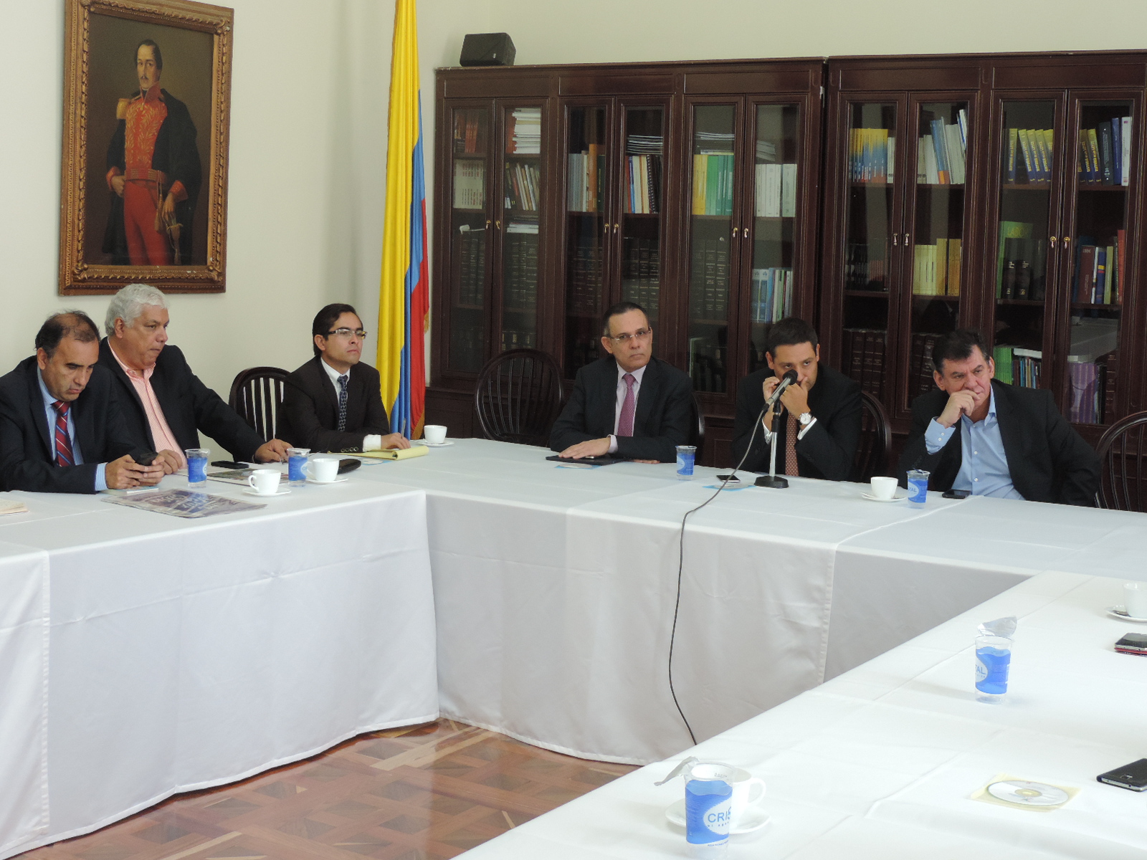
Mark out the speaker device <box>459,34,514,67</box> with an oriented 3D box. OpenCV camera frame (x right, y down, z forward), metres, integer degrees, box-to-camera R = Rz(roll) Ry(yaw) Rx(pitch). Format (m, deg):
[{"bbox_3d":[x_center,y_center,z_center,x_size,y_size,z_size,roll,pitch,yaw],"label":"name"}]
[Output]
[{"bbox_3d":[-0.448,-1.979,8.620,0.270,0.185,0.200,5,7,27],"label":"speaker device"}]

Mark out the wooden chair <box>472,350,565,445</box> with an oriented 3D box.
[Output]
[{"bbox_3d":[-0.390,0.166,7.812,0.480,1.045,0.540,6,7,30],"label":"wooden chair"}]

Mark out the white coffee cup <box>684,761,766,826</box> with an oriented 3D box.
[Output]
[{"bbox_3d":[0.223,0.529,2.386,0.112,0.068,0.089,3,7,11],"label":"white coffee cup"}]

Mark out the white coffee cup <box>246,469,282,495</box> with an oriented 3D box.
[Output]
[{"bbox_3d":[-0.968,0.161,5.177,0.110,0.068,0.087,0,7,-14],"label":"white coffee cup"}]

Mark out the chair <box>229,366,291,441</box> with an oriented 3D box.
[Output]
[{"bbox_3d":[-1.029,0.299,6.436,0.540,1.045,0.480,6,8,32],"label":"chair"}]

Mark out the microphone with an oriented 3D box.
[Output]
[{"bbox_3d":[0.718,-0.138,5.720,0.050,0.050,0.215,7,40,35],"label":"microphone"}]

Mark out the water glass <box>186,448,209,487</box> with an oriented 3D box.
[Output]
[{"bbox_3d":[-1.216,0.127,5.359,0.071,0.117,0.071,2,7,0],"label":"water glass"}]

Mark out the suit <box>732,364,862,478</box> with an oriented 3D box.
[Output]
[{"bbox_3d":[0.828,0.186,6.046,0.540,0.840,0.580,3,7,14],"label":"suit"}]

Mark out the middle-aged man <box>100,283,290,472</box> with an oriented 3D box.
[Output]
[{"bbox_3d":[-1.345,0.201,5.754,0.780,1.370,0.640,6,8,32],"label":"middle-aged man"}]

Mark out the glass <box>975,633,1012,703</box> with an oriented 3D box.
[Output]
[{"bbox_3d":[0.775,0.444,3.059,0.072,0.113,0.072,2,6,0],"label":"glass"}]

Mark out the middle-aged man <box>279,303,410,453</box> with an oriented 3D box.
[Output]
[{"bbox_3d":[-0.900,0.164,6.567,0.750,1.320,0.520,7,8,37],"label":"middle-aged man"}]

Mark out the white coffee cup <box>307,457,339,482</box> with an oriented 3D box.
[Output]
[{"bbox_3d":[-0.834,0.135,5.513,0.111,0.068,0.089,1,7,-9],"label":"white coffee cup"}]

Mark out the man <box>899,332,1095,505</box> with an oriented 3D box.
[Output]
[{"bbox_3d":[1.459,0.336,5.638,0.660,1.334,0.750,5,7,24],"label":"man"}]

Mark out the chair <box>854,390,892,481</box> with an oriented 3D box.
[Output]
[{"bbox_3d":[0.916,0.383,6.283,0.450,1.060,0.520,5,7,27],"label":"chair"}]

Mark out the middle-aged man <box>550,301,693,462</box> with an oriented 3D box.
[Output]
[{"bbox_3d":[0.201,0.202,6.326,0.560,1.366,0.750,4,7,16],"label":"middle-aged man"}]

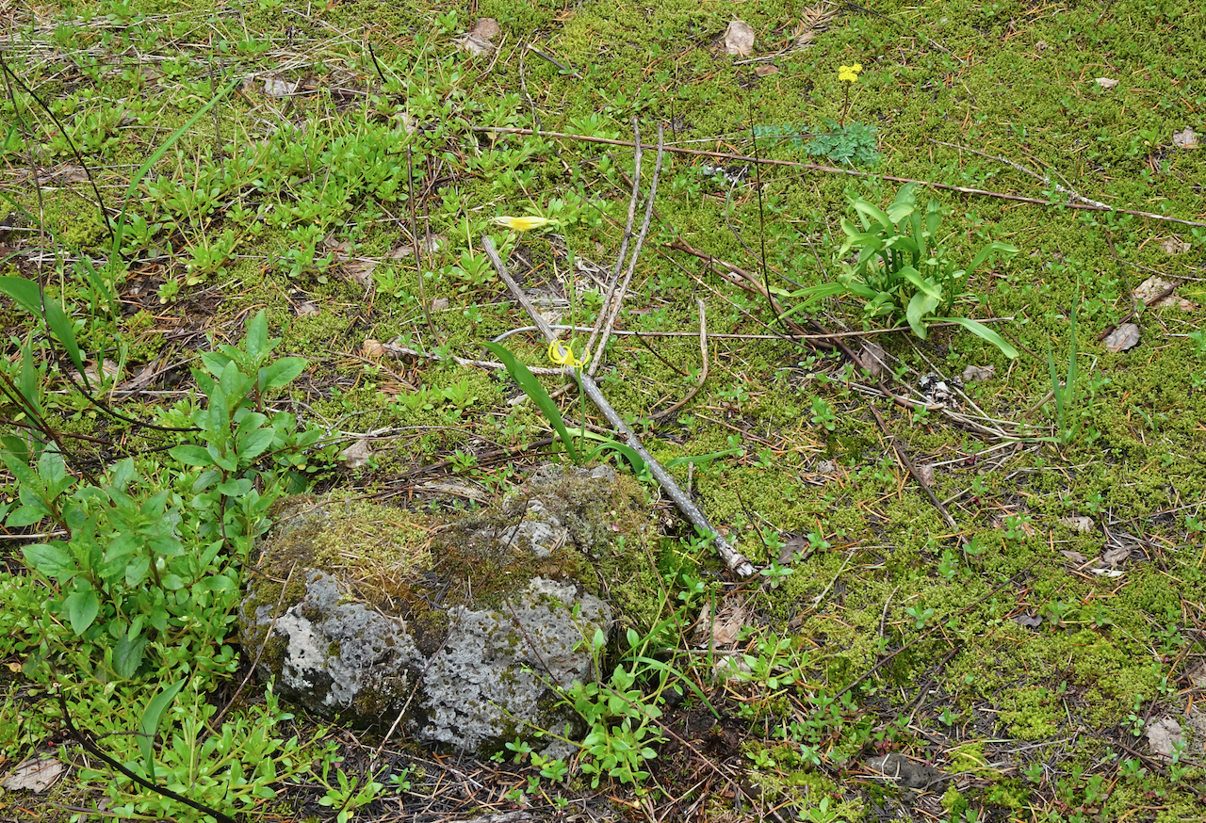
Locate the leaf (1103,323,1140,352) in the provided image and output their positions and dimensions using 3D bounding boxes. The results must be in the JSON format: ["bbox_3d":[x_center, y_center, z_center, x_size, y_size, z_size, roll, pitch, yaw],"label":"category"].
[{"bbox_3d":[0.576,-0.082,3.016,0.036,0.014,0.055,22,38,31],"label":"leaf"}]

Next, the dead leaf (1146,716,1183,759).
[{"bbox_3d":[0.437,0.255,2.116,0.027,0.010,0.039,0,38,0],"label":"dead leaf"}]

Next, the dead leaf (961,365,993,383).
[{"bbox_3d":[0.342,-0.034,2.483,0.029,0.010,0.015,0,40,0],"label":"dead leaf"}]

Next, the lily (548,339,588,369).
[{"bbox_3d":[-0.035,-0.059,2.750,0.040,0.028,0.037,17,36,25],"label":"lily"}]

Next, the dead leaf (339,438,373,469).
[{"bbox_3d":[-0.217,0.037,2.397,0.030,0.012,0.027,0,40,0],"label":"dead leaf"}]

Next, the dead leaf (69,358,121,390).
[{"bbox_3d":[-0.464,-0.035,2.482,0.048,0.012,0.032,0,40,0],"label":"dead leaf"}]

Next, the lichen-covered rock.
[{"bbox_3d":[-0.121,0.147,2.182,0.345,0.140,0.225,0,40,0],"label":"lichen-covered rock"}]

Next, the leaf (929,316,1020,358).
[{"bbox_3d":[0.406,-0.081,2.983,0.118,0.032,0.030,22,38,31],"label":"leaf"}]

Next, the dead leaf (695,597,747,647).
[{"bbox_3d":[0.097,0.173,2.232,0.042,0.016,0.043,0,40,0],"label":"dead leaf"}]

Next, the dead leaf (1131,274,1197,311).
[{"bbox_3d":[0.640,-0.135,3.101,0.071,0.018,0.064,0,32,0],"label":"dead leaf"}]

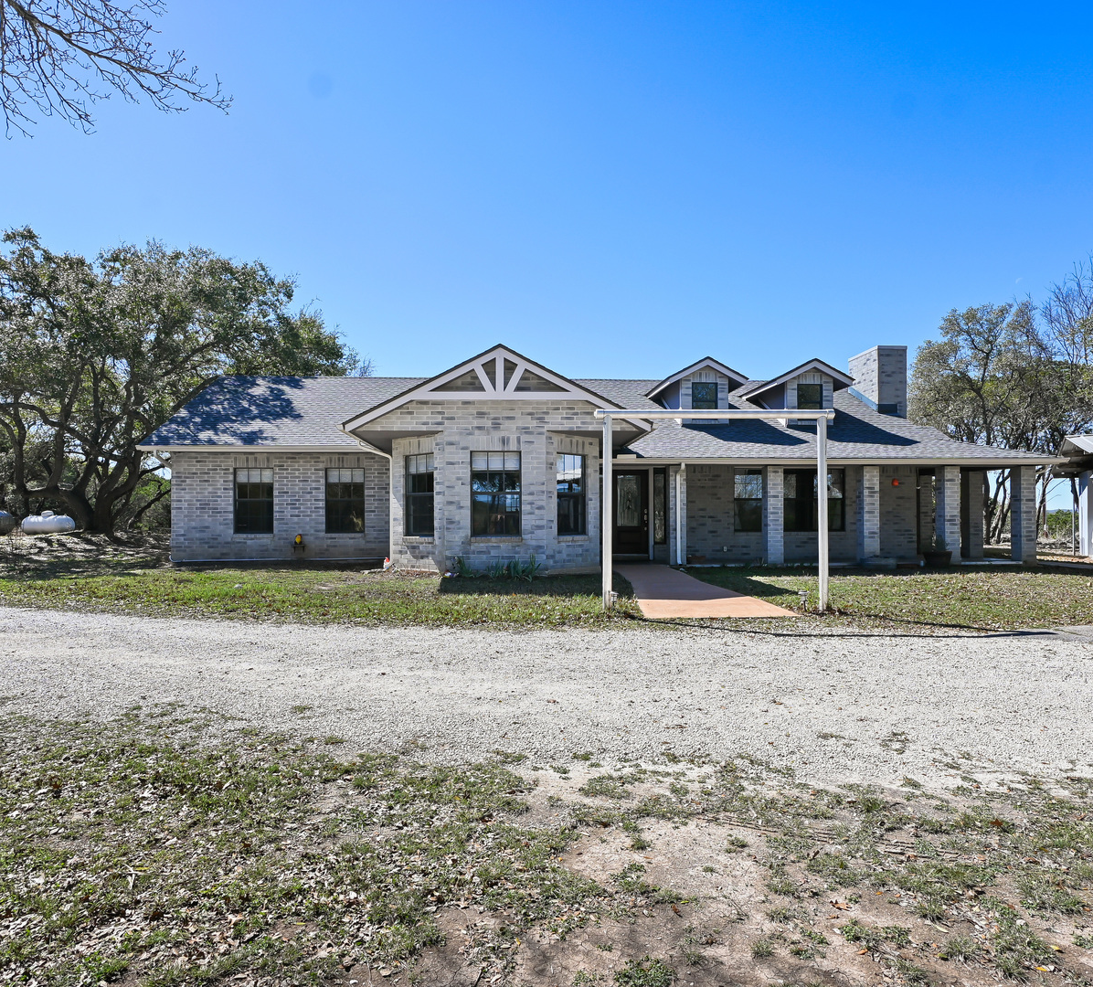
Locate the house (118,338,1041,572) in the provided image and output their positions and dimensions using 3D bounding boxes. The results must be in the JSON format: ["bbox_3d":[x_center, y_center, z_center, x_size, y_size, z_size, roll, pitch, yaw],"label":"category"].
[{"bbox_3d":[0.900,-1.250,20.300,20.600,5.600,14.000,0,-1,-4],"label":"house"}]

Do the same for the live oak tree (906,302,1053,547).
[{"bbox_3d":[14.600,-2.440,25.000,4.800,8.100,4.900,0,-1,30],"label":"live oak tree"}]

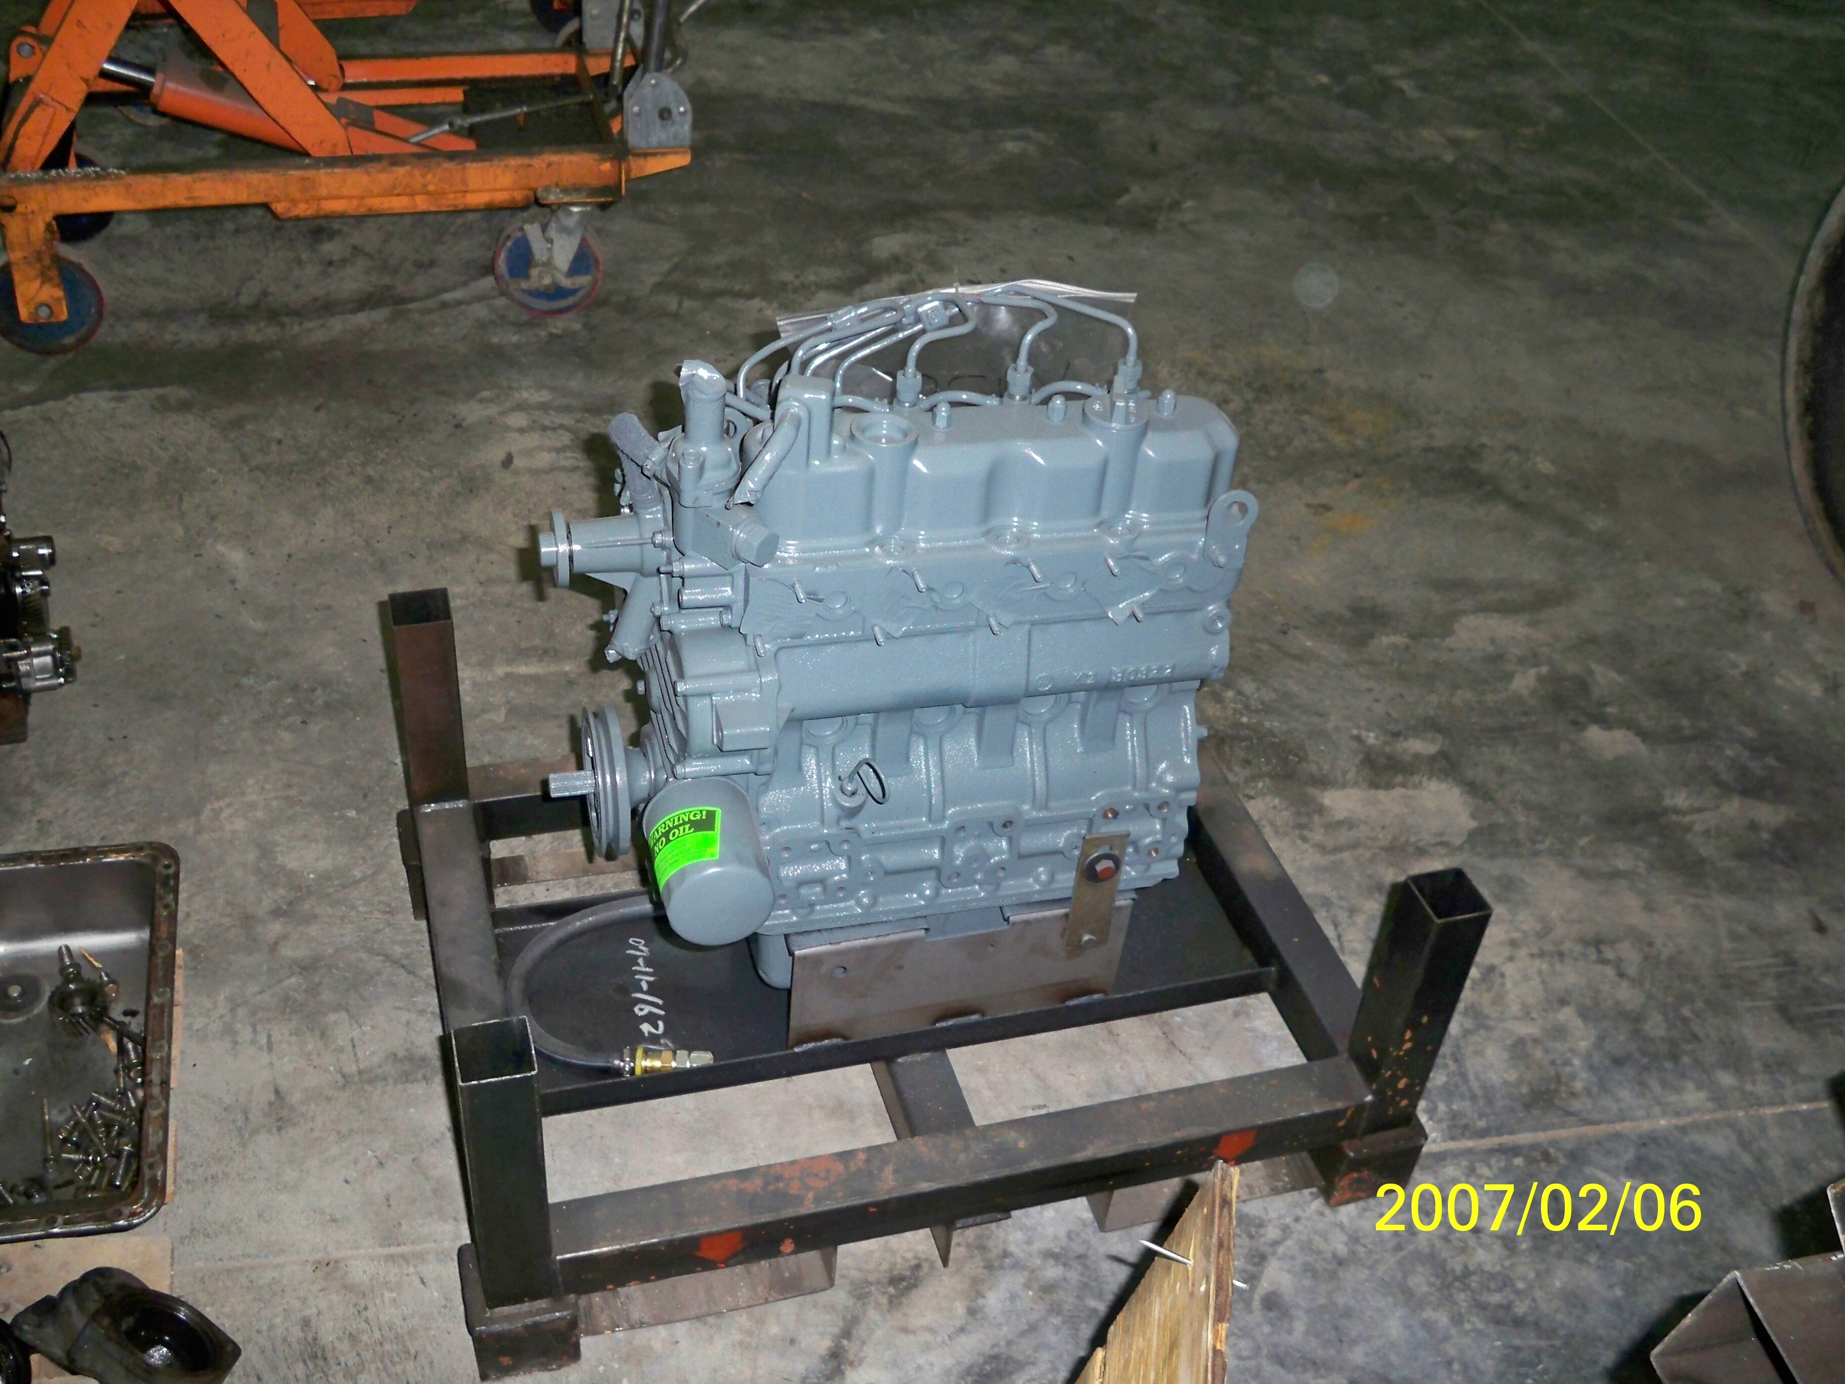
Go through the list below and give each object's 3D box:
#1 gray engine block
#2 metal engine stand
[{"bbox_3d":[-0.023,-0.013,1.522,0.561,0.620,0.368,-7,39,-16],"label":"gray engine block"},{"bbox_3d":[-0.028,0.179,1.706,0.826,0.343,0.610,-7,39,-16],"label":"metal engine stand"}]

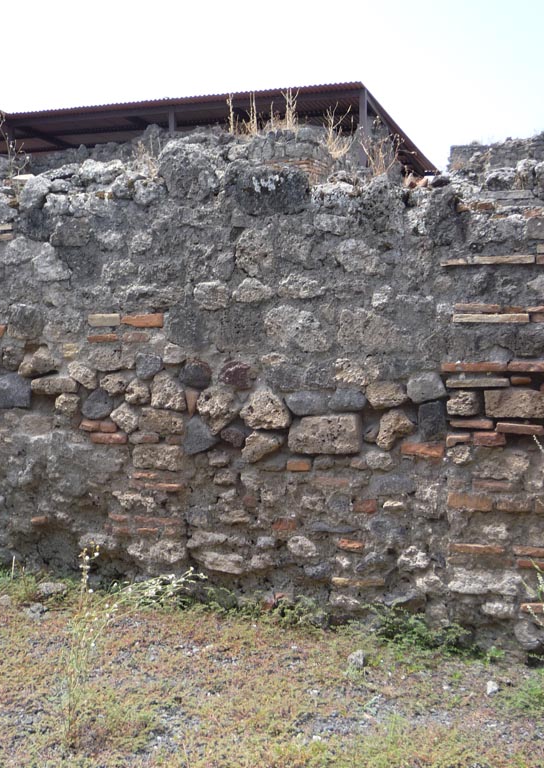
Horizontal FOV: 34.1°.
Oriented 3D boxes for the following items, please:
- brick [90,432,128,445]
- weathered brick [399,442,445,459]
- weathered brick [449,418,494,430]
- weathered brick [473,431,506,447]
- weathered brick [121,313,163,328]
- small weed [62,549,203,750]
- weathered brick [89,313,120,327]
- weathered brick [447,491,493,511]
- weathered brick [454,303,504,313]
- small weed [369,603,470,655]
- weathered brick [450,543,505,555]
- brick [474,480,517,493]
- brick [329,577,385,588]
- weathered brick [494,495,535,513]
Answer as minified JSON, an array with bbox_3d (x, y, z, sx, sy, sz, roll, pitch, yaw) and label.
[{"bbox_3d":[-0.818,0.276,4.609,0.202,0.054,0.120,1,5,15],"label":"brick"},{"bbox_3d":[0.724,0.307,4.239,0.200,0.059,0.120,1,3,15],"label":"weathered brick"},{"bbox_3d":[0.944,0.184,4.181,0.199,0.040,0.130,1,3,15],"label":"weathered brick"},{"bbox_3d":[1.022,0.251,4.158,0.148,0.060,0.120,1,3,15],"label":"weathered brick"},{"bbox_3d":[-0.641,-0.324,4.566,0.237,0.063,0.120,1,3,15],"label":"weathered brick"},{"bbox_3d":[-0.484,0.918,3.080,0.470,0.650,0.380,0,5,0],"label":"small weed"},{"bbox_3d":[-0.849,-0.334,4.644,0.182,0.059,0.120,1,4,16],"label":"weathered brick"},{"bbox_3d":[0.941,0.548,4.188,0.200,0.073,0.130,1,4,16],"label":"weathered brick"},{"bbox_3d":[0.960,-0.349,4.125,0.203,0.038,0.140,1,4,16],"label":"weathered brick"},{"bbox_3d":[0.656,1.093,3.950,0.430,0.210,0.260,1,5,15],"label":"small weed"},{"bbox_3d":[0.962,0.758,4.164,0.244,0.039,0.120,1,5,15],"label":"weathered brick"},{"bbox_3d":[1.039,0.465,4.154,0.179,0.040,0.130,1,4,16],"label":"brick"},{"bbox_3d":[0.439,0.956,4.369,0.266,0.043,0.140,1,4,16],"label":"brick"},{"bbox_3d":[1.138,0.555,4.131,0.170,0.051,0.130,1,4,16],"label":"weathered brick"}]

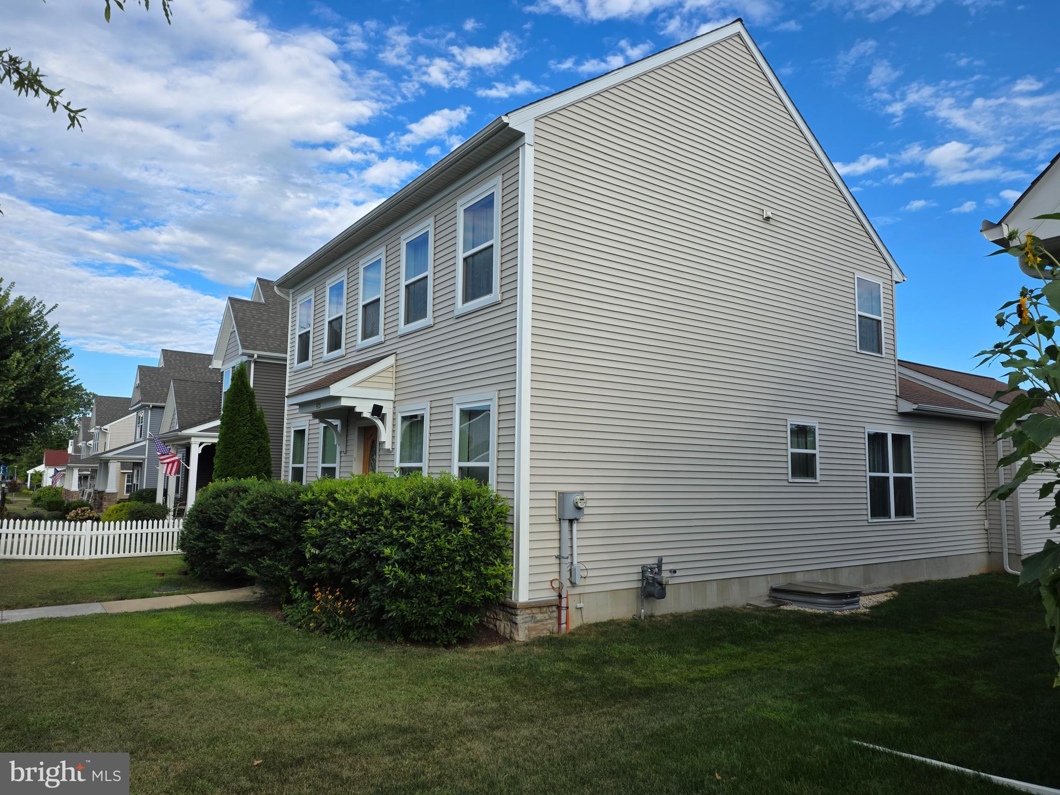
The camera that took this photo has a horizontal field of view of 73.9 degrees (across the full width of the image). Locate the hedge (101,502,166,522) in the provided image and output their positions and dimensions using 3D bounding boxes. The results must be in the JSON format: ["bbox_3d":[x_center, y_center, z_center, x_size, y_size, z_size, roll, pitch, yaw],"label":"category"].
[{"bbox_3d":[-12.471,3.842,22.180,1.400,0.950,3.500,5,-7,-34],"label":"hedge"}]

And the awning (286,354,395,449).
[{"bbox_3d":[-3.474,0.148,12.751,1.130,1.690,2.400,5,-8,-35],"label":"awning"}]

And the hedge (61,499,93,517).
[{"bbox_3d":[-19.680,4.857,30.600,1.150,0.820,1.300,5,-8,-35],"label":"hedge"}]

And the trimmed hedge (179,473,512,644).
[{"bbox_3d":[-3.721,2.281,11.951,1.950,2.000,9.100,5,-8,-35],"label":"trimmed hedge"}]

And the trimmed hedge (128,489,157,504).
[{"bbox_3d":[-17.204,4.684,31.500,1.500,1.220,1.600,5,-7,-34],"label":"trimmed hedge"}]

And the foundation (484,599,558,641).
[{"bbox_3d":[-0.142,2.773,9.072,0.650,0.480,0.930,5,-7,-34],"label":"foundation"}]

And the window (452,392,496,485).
[{"bbox_3d":[-0.791,0.858,9.801,0.100,1.790,1.200,5,-8,-35],"label":"window"}]

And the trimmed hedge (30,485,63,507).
[{"bbox_3d":[-25.132,5.164,36.600,1.500,1.120,1.600,5,-8,-35],"label":"trimmed hedge"}]

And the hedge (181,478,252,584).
[{"bbox_3d":[-5.670,2.564,13.897,1.900,1.810,2.800,5,-7,-34],"label":"hedge"}]

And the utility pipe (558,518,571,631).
[{"bbox_3d":[0.448,2.293,8.978,0.100,1.430,0.100,5,-8,-35],"label":"utility pipe"}]

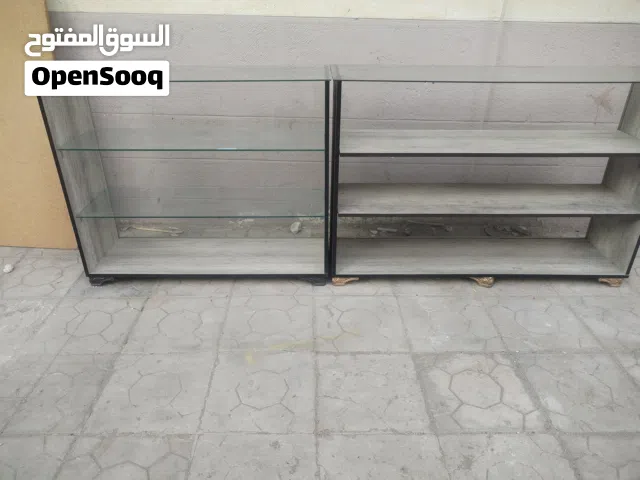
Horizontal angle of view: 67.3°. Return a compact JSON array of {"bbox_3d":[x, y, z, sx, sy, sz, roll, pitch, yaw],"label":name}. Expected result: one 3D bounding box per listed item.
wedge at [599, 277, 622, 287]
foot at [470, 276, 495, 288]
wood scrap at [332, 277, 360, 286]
[{"bbox_3d":[1.449,0.189,2.416,0.130,0.054,0.090,0,28,0],"label":"wedge"},{"bbox_3d":[0.806,0.194,2.405,0.125,0.055,0.090,6,29,11],"label":"foot"},{"bbox_3d":[0.130,0.187,2.420,0.135,0.054,0.090,0,28,0],"label":"wood scrap"}]

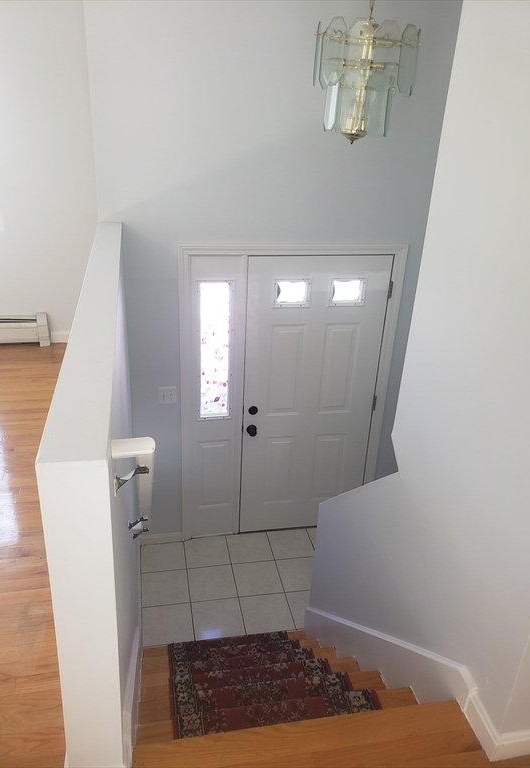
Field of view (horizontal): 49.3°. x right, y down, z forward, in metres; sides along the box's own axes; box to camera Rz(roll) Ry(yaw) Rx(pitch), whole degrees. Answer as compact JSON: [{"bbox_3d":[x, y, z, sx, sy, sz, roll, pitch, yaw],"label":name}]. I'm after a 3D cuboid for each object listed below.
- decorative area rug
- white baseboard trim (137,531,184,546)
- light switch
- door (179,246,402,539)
[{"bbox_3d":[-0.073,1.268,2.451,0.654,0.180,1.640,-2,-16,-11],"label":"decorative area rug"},{"bbox_3d":[-0.732,1.101,4.108,0.300,0.085,0.018,-2,24,-11],"label":"white baseboard trim"},{"bbox_3d":[-0.618,0.079,3.675,0.116,0.117,0.015,-2,24,-11],"label":"light switch"},{"bbox_3d":[0.143,0.143,3.874,1.390,2.100,0.085,-2,24,-11],"label":"door"}]

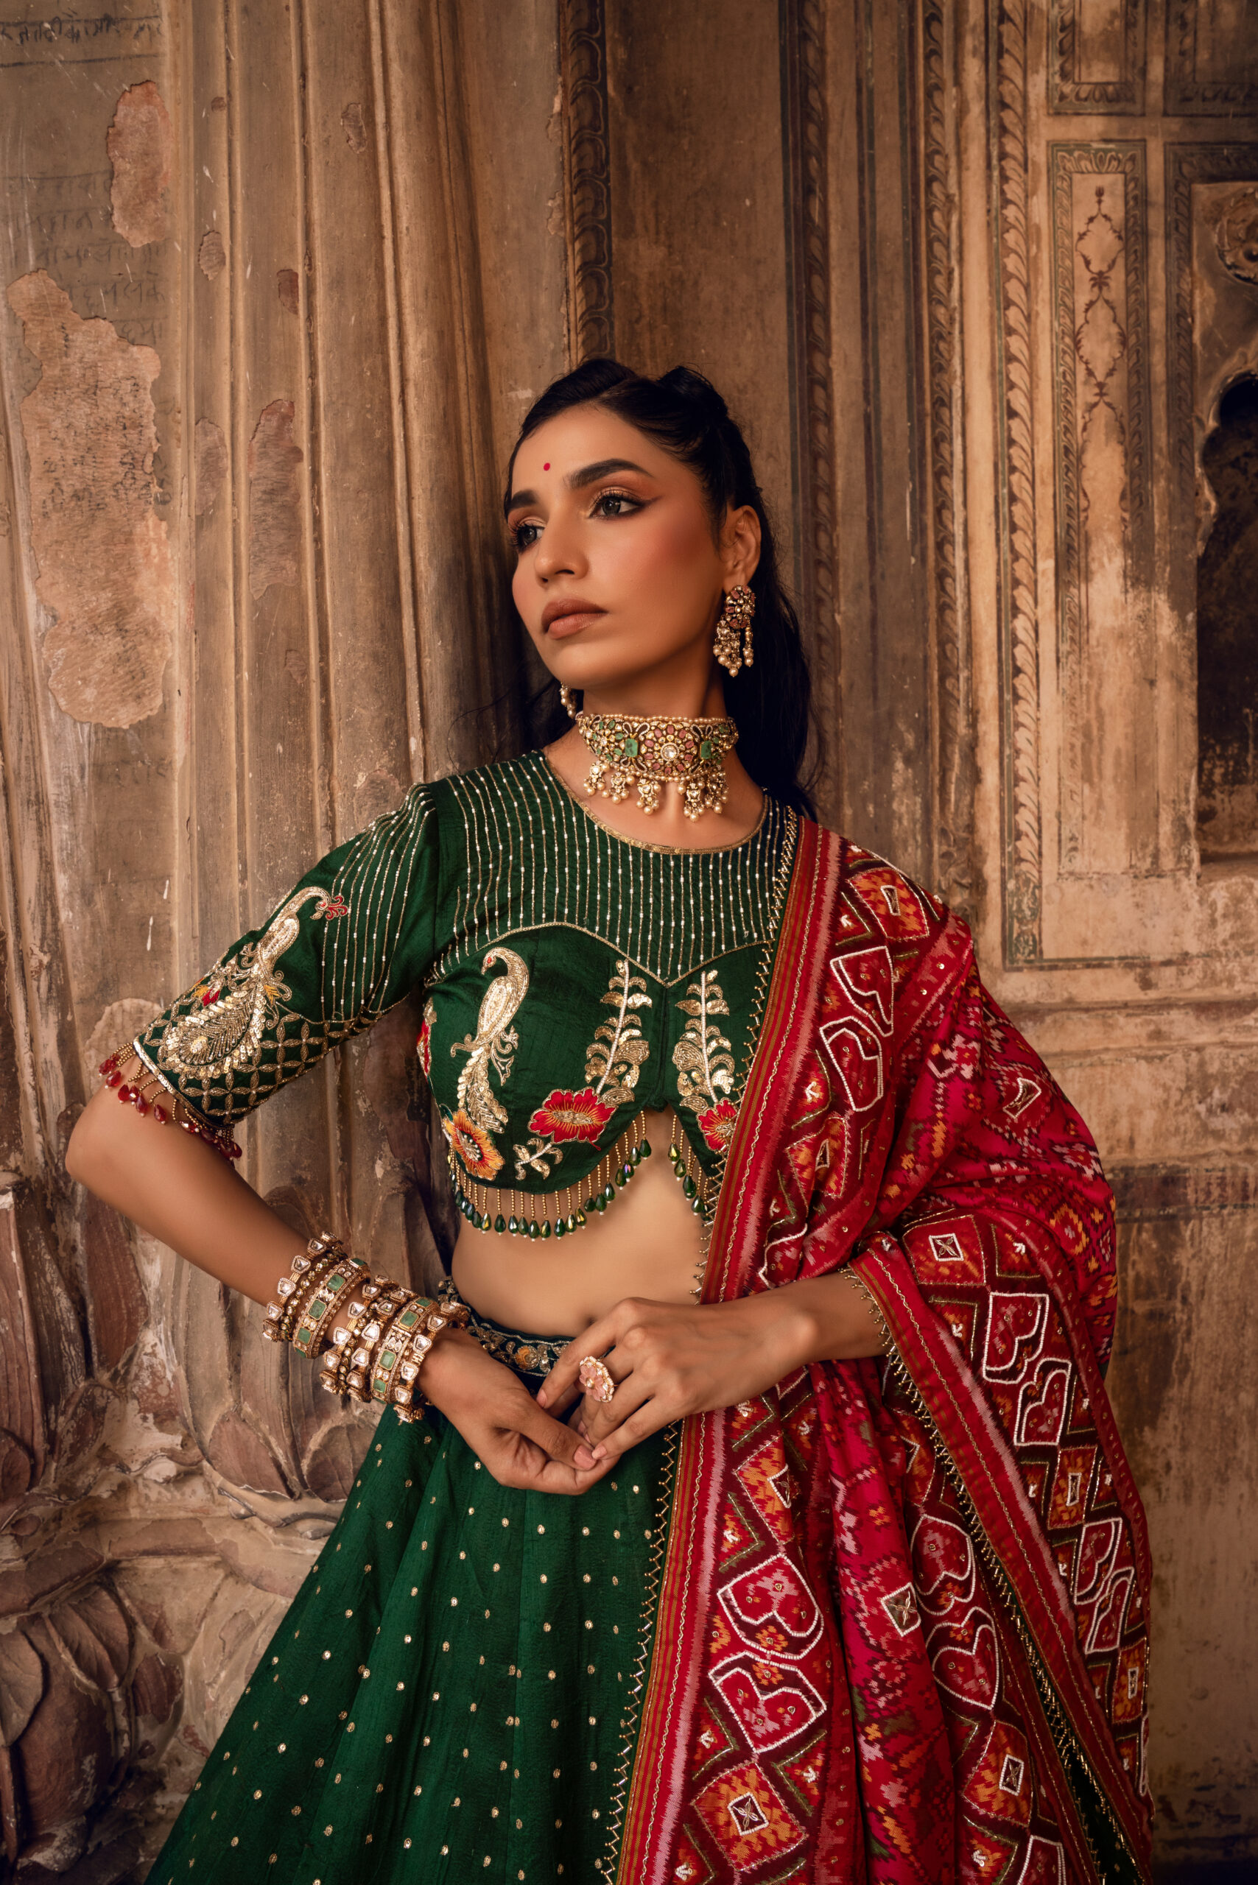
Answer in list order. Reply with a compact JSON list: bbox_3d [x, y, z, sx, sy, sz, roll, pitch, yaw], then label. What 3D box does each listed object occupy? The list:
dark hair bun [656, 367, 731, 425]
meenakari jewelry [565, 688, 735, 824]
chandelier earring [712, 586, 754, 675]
[{"bbox_3d":[0.047,-0.402,0.925,0.054,0.045,0.055,-1,0,30],"label":"dark hair bun"},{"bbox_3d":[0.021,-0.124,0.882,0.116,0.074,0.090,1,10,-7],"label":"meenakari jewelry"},{"bbox_3d":[0.072,-0.213,0.865,0.033,0.064,0.015,-1,0,-30],"label":"chandelier earring"}]

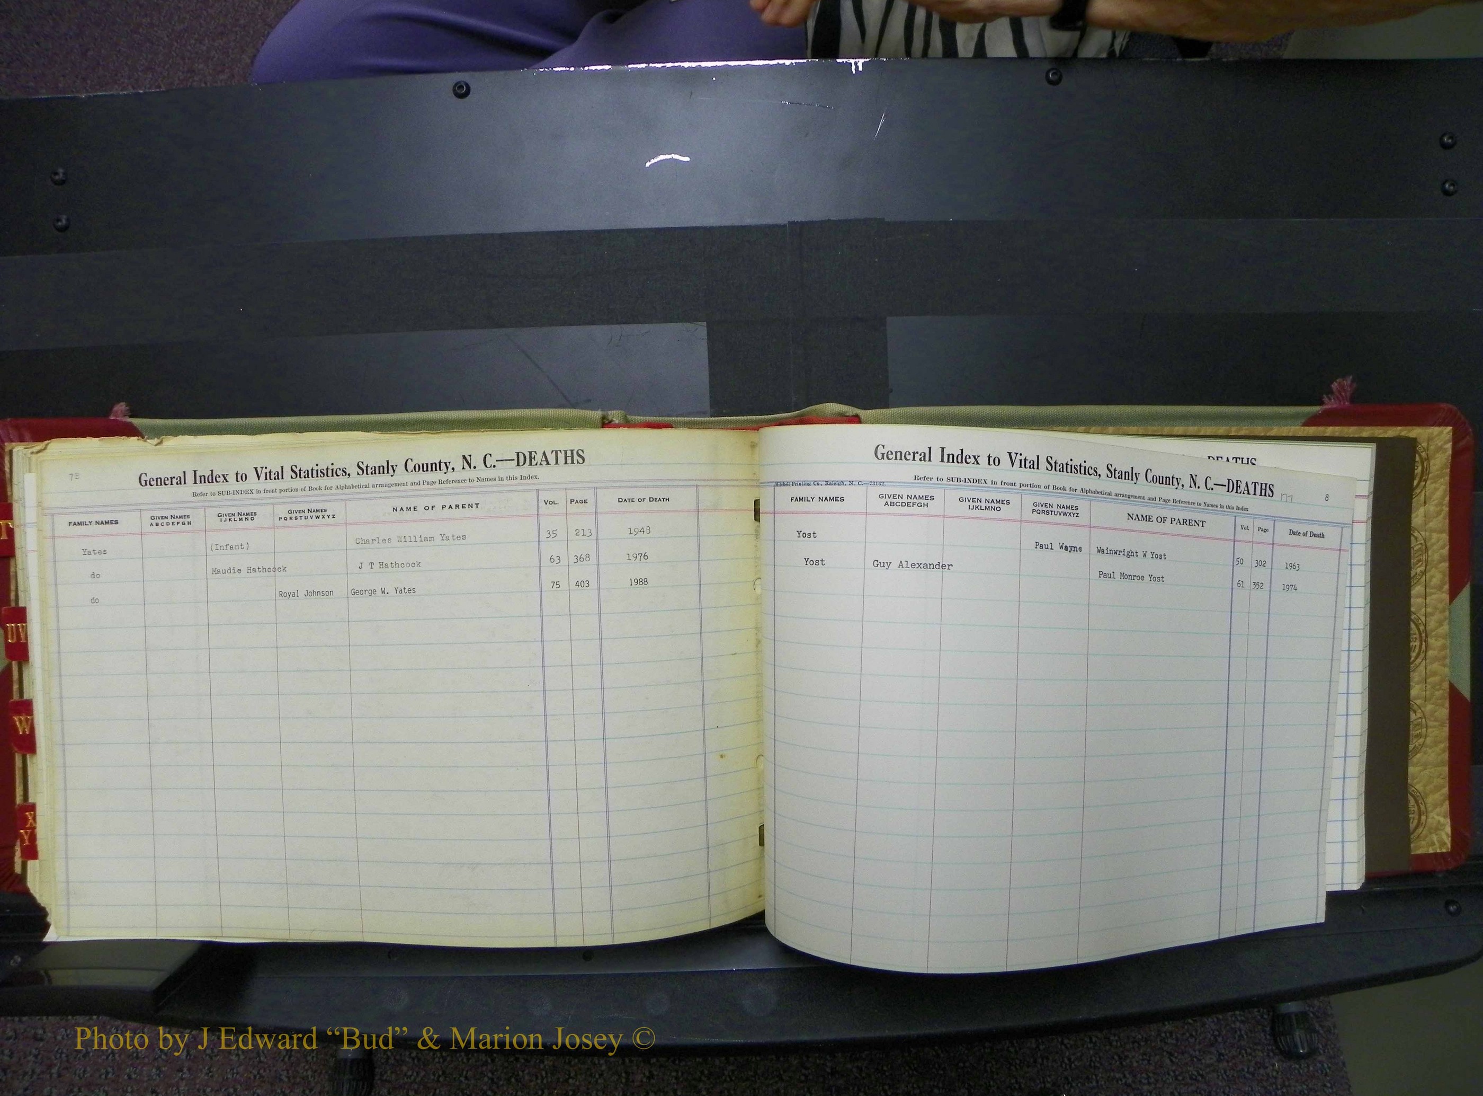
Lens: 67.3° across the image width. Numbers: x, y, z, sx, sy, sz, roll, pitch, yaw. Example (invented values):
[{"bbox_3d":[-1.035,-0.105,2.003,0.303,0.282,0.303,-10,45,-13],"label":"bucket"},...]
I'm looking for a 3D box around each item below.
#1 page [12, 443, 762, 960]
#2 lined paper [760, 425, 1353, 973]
[{"bbox_3d":[-0.161,0.064,0.508,0.341,0.041,0.228,-2,91,0],"label":"page"},{"bbox_3d":[0.163,0.070,0.500,0.306,0.048,0.232,1,92,-16],"label":"lined paper"}]

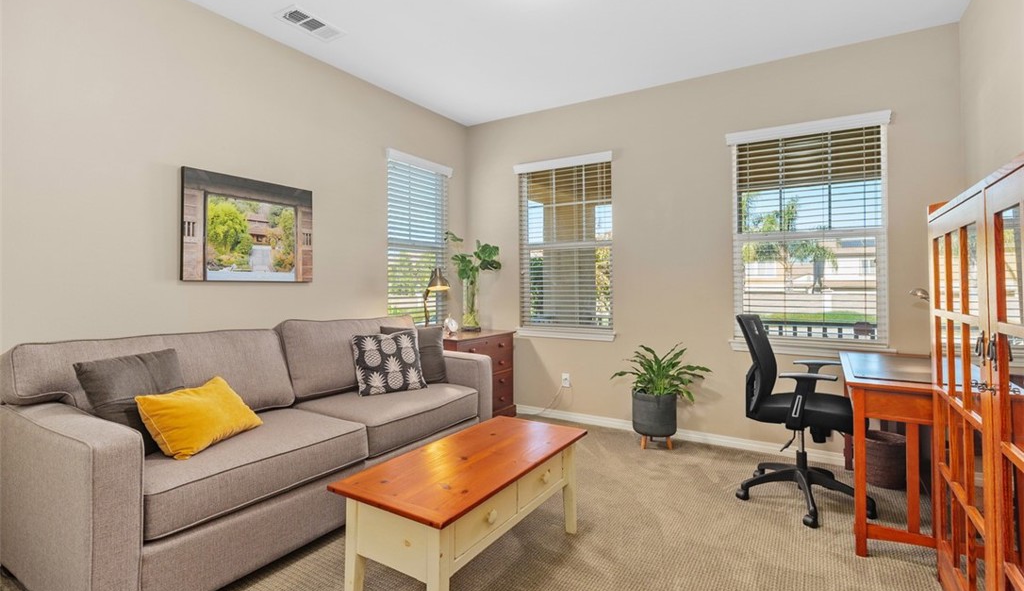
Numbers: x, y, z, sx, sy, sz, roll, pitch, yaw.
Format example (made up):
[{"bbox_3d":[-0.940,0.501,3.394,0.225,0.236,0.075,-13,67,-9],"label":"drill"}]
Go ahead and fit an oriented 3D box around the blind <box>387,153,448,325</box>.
[{"bbox_3d":[-0.767,-0.428,3.890,0.070,1.460,0.740,1,1,33],"label":"blind"}]

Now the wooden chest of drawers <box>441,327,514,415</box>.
[{"bbox_3d":[-0.406,0.721,3.957,0.520,0.760,0.830,1,1,33],"label":"wooden chest of drawers"}]

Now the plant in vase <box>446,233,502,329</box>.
[{"bbox_3d":[-0.350,-0.118,4.119,0.500,0.920,0.450,1,1,30],"label":"plant in vase"}]

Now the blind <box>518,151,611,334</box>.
[{"bbox_3d":[0.432,-0.429,3.946,0.900,1.470,0.070,1,1,30],"label":"blind"}]

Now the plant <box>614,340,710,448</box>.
[{"bbox_3d":[1.080,0.739,3.316,0.720,0.750,0.650,1,1,30],"label":"plant"}]

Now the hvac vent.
[{"bbox_3d":[-1.187,-1.599,2.699,0.205,0.030,0.360,1,1,32],"label":"hvac vent"}]

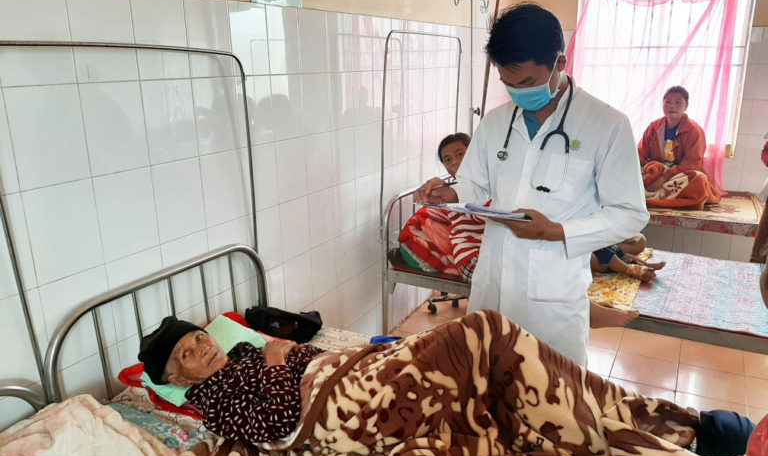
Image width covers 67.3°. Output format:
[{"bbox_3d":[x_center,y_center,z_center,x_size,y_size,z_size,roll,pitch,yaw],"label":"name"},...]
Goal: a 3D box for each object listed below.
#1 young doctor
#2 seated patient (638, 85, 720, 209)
[{"bbox_3d":[0.420,0.177,1.810,0.500,1.690,0.530,-16,22,-42],"label":"young doctor"},{"bbox_3d":[2.001,-0.570,3.945,0.660,0.790,0.600,10,20,35],"label":"seated patient"}]

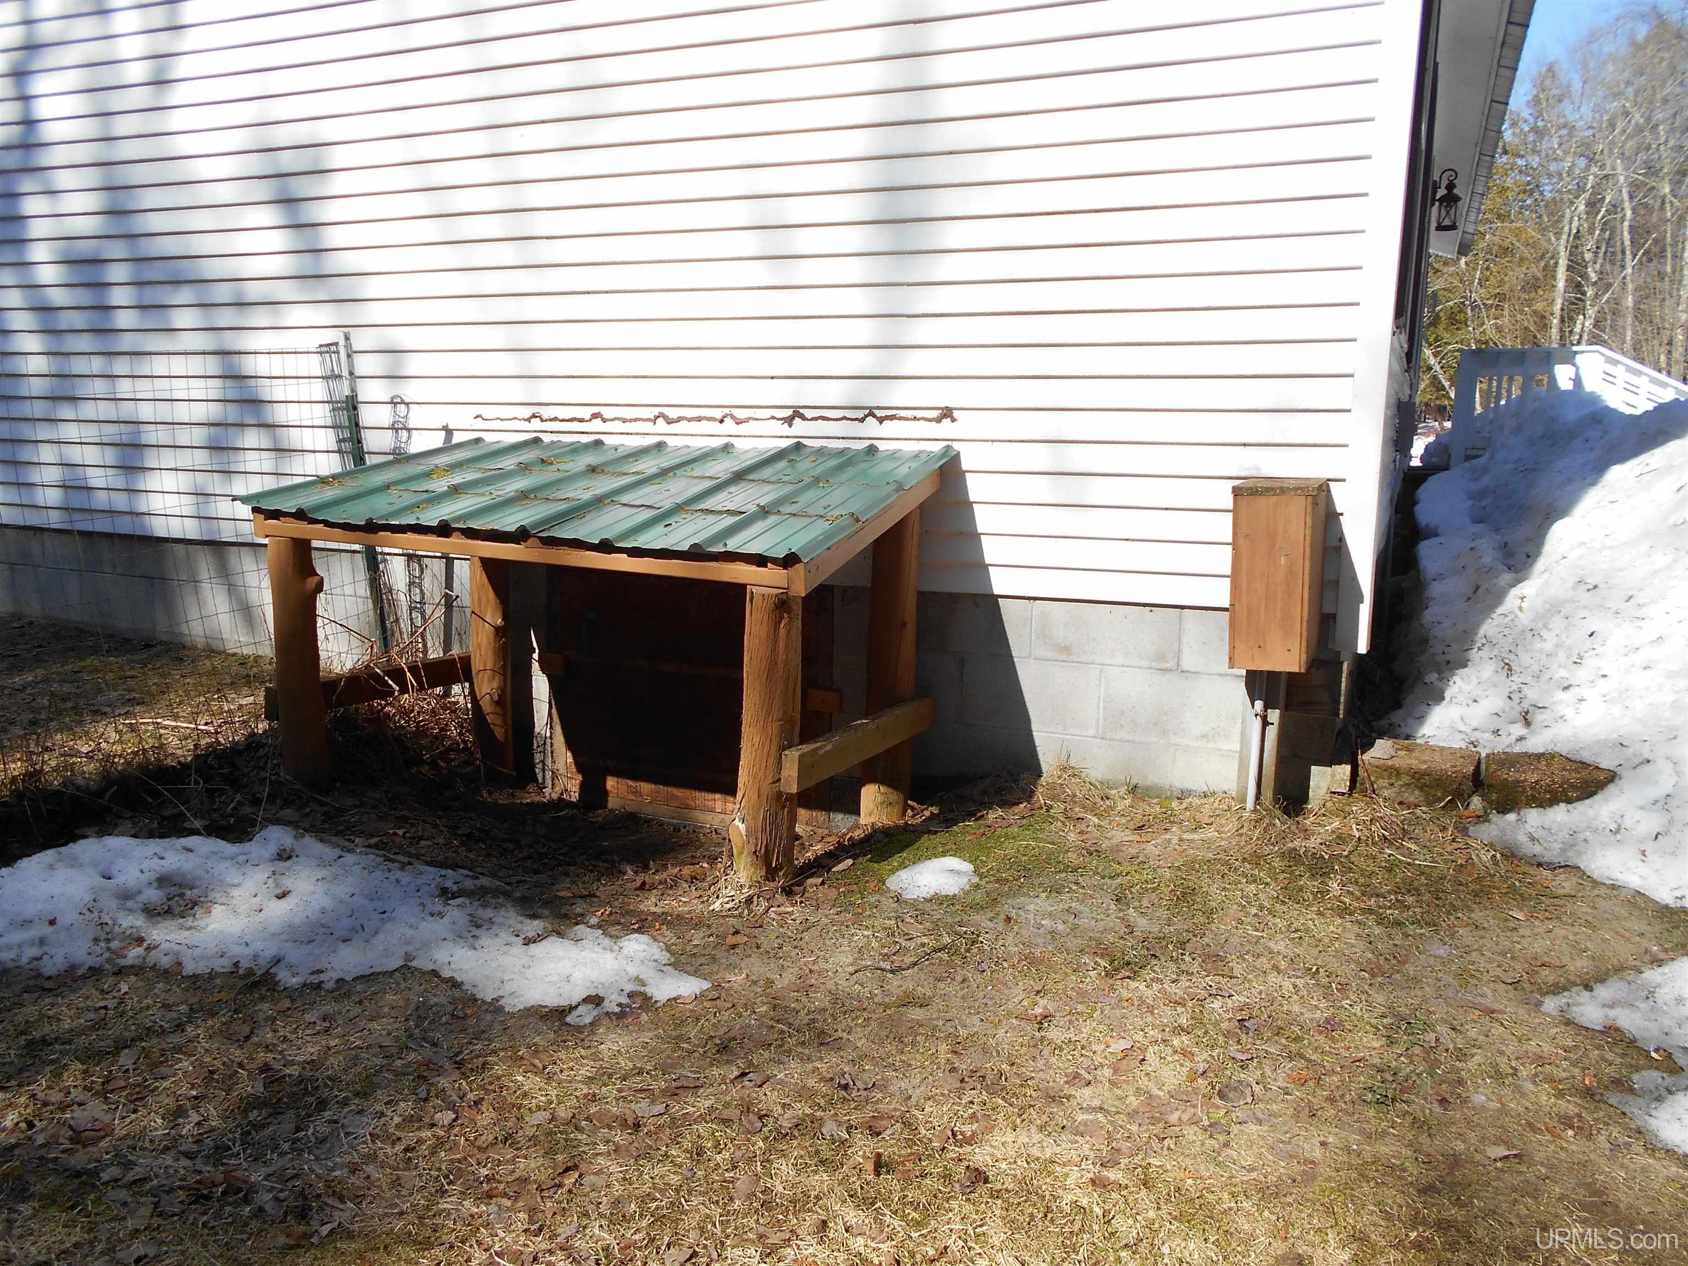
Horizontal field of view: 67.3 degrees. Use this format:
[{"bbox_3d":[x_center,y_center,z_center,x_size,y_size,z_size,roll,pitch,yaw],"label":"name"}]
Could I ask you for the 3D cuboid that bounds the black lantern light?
[{"bbox_3d":[4.182,-2.997,8.828,0.183,0.420,0.165,5,11,24],"label":"black lantern light"}]

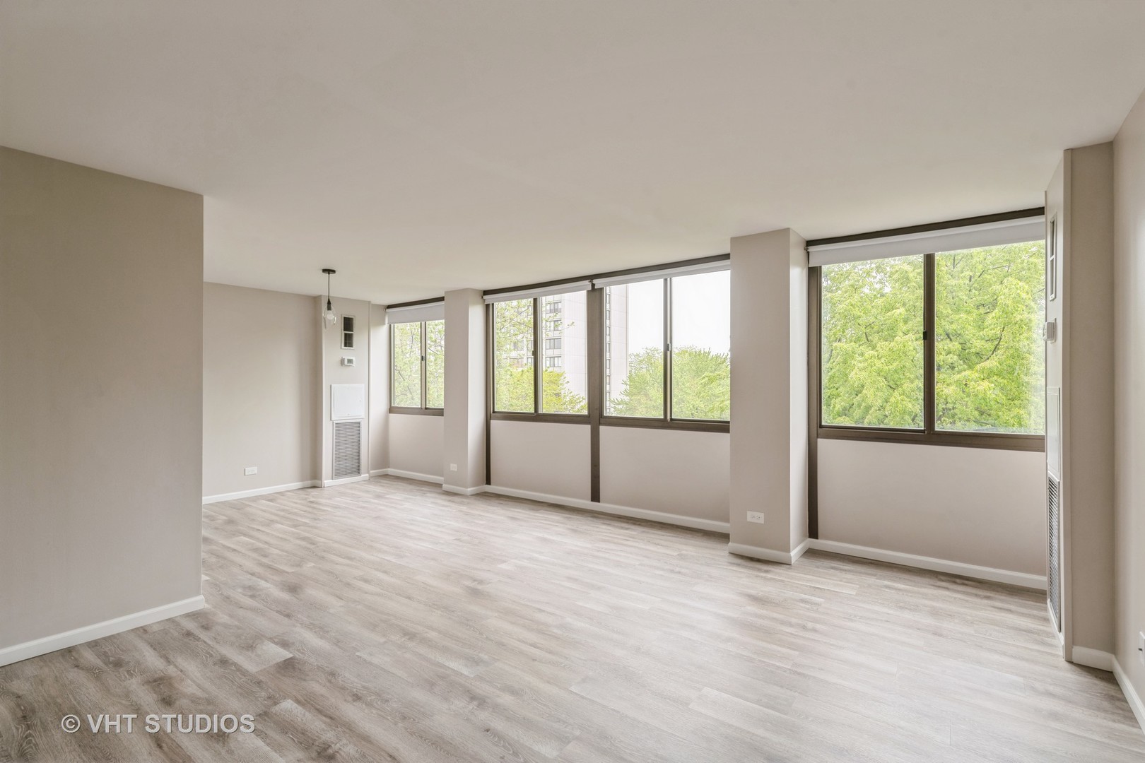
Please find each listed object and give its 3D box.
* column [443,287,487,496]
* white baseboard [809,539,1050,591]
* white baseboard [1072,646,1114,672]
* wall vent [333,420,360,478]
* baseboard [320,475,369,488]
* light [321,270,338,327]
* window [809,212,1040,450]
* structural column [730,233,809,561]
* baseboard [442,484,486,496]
[{"bbox_3d":[-1.299,0.118,6.480,0.445,2.395,0.270,0,0,37],"label":"column"},{"bbox_3d":[2.437,1.272,3.811,1.455,0.080,0.016,0,0,37],"label":"white baseboard"},{"bbox_3d":[2.386,1.270,2.480,0.140,0.079,0.015,0,0,37],"label":"white baseboard"},{"bbox_3d":[-2.898,0.871,6.965,0.025,0.740,0.400,0,0,37],"label":"wall vent"},{"bbox_3d":[-2.901,1.277,6.973,0.016,0.077,0.620,0,0,37],"label":"baseboard"},{"bbox_3d":[-2.349,-0.803,5.230,0.140,0.560,0.140,0,0,37],"label":"light"},{"bbox_3d":[2.476,-0.303,3.844,1.490,1.510,0.080,0,0,37],"label":"window"},{"bbox_3d":[1.533,0.108,4.206,0.455,2.410,0.490,0,0,37],"label":"structural column"},{"bbox_3d":[-1.305,1.277,6.479,0.465,0.078,0.275,0,0,37],"label":"baseboard"}]

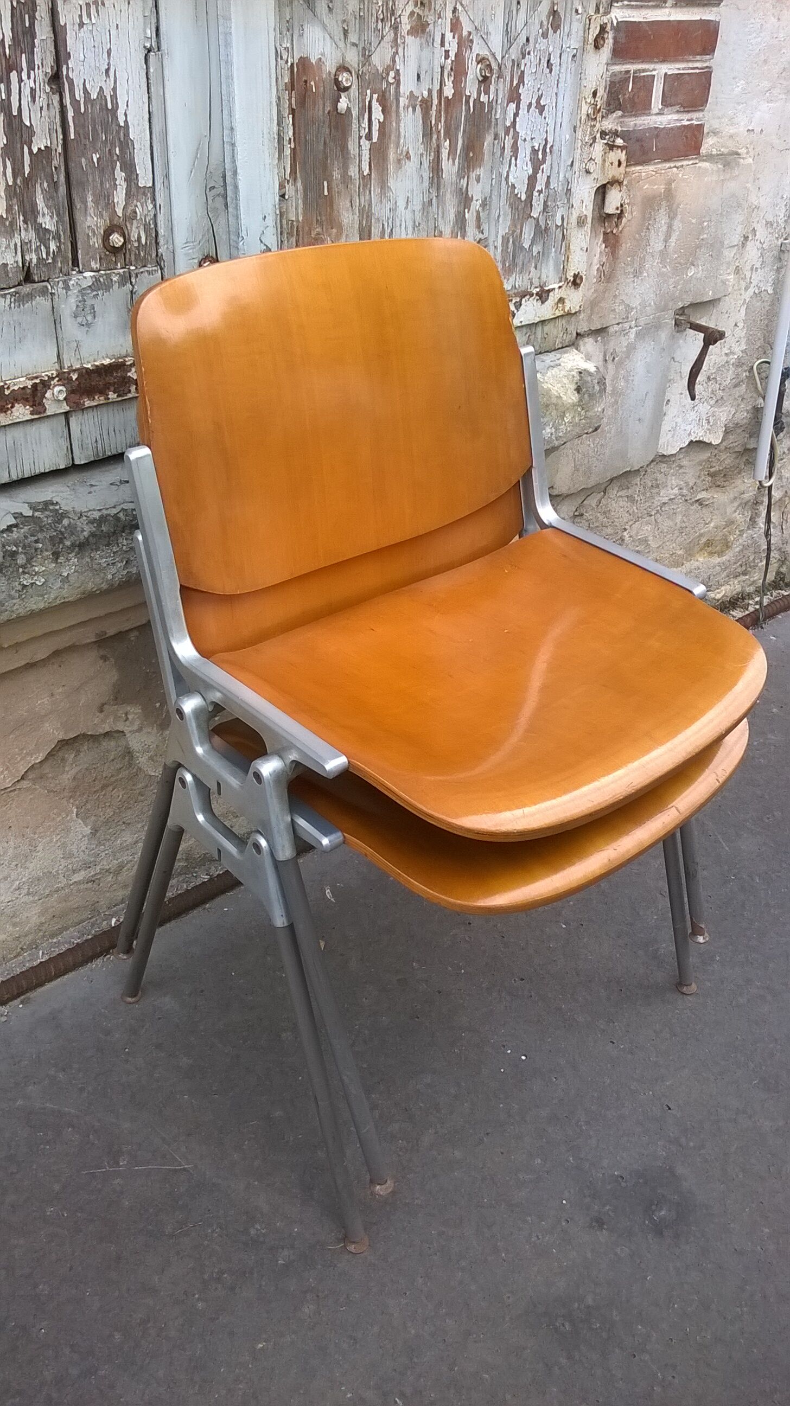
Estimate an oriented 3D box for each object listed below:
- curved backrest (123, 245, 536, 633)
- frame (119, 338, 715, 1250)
[{"bbox_3d":[-0.052,-0.270,1.184,0.450,0.318,0.085,-24,25,-37],"label":"curved backrest"},{"bbox_3d":[0.024,0.039,1.264,0.536,0.697,0.453,-24,38,-37],"label":"frame"}]

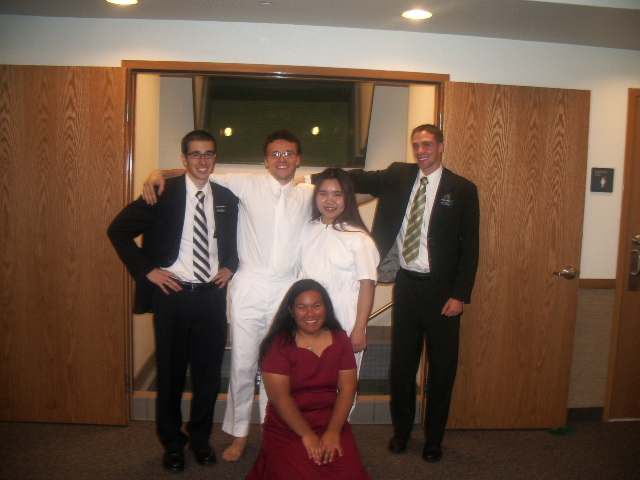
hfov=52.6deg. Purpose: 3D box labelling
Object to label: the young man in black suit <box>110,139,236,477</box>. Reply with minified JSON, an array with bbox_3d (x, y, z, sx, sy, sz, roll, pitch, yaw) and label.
[{"bbox_3d":[-0.785,0.308,3.446,0.680,1.770,0.420,0,6,-20],"label":"young man in black suit"}]

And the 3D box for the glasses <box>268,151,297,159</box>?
[{"bbox_3d":[-0.196,-0.446,3.374,0.150,0.043,0.135,-3,7,-2],"label":"glasses"}]

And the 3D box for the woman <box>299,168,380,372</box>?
[{"bbox_3d":[0.092,0.430,3.384,0.440,1.595,0.290,3,6,17],"label":"woman"}]

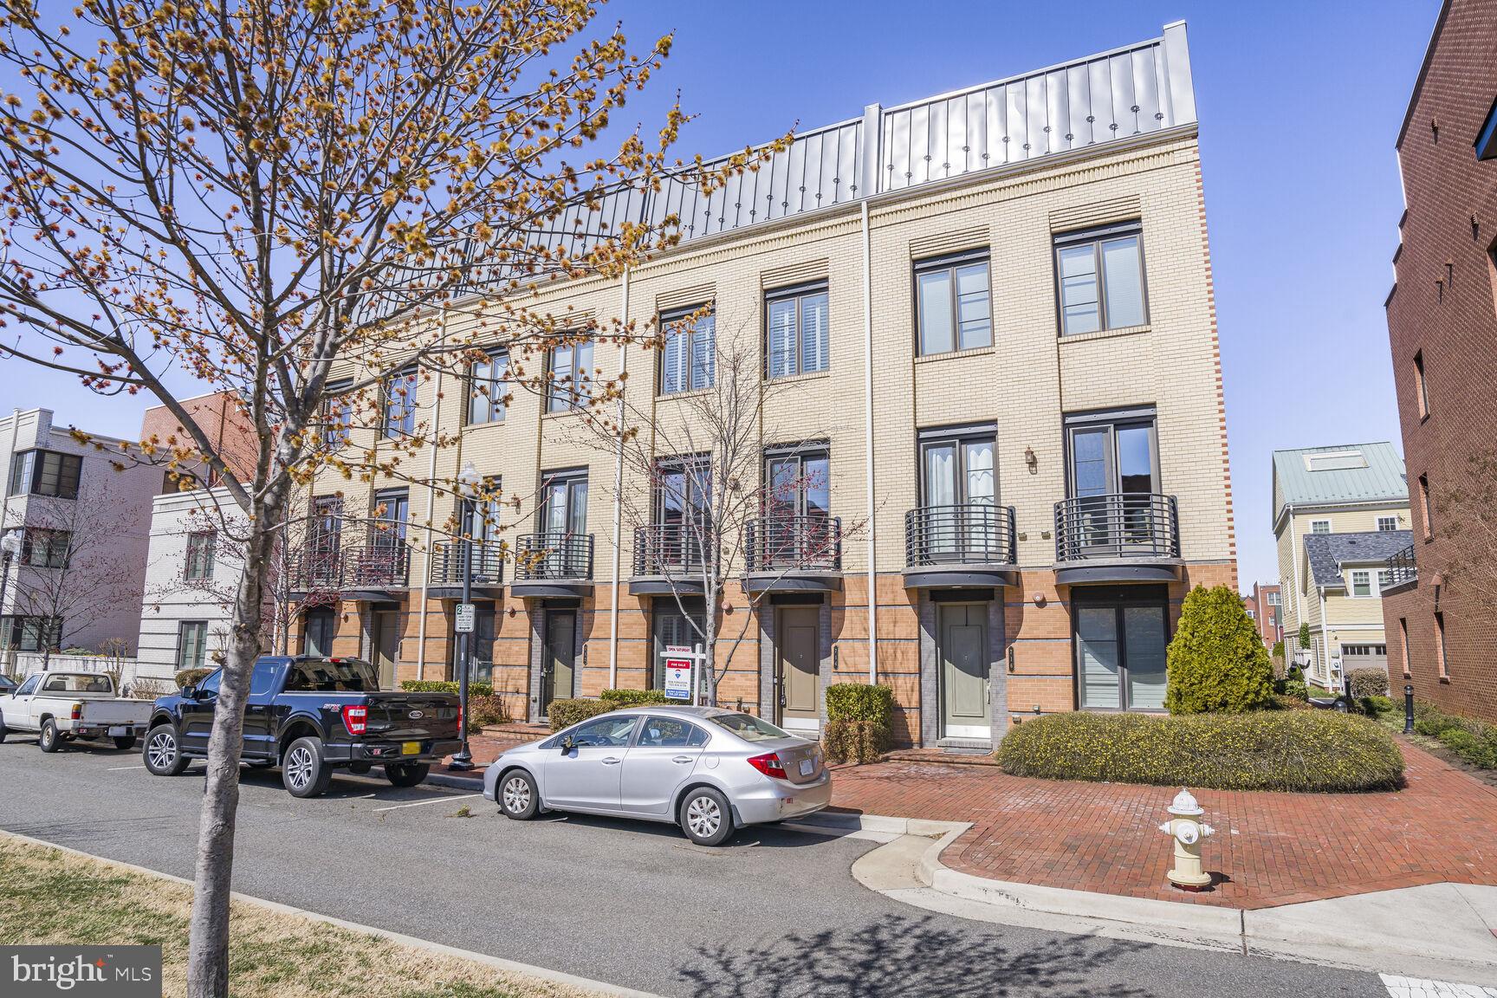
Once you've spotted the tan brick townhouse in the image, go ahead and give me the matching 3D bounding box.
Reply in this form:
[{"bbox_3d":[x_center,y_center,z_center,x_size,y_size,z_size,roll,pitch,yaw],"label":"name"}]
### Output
[{"bbox_3d":[0.269,-0.689,24.486,22.448,13.148,12.000,-4,-10,26],"label":"tan brick townhouse"}]

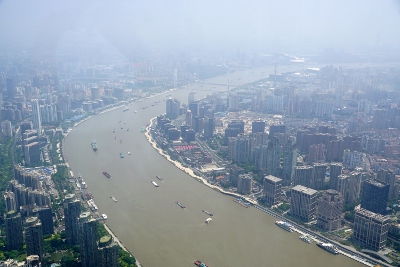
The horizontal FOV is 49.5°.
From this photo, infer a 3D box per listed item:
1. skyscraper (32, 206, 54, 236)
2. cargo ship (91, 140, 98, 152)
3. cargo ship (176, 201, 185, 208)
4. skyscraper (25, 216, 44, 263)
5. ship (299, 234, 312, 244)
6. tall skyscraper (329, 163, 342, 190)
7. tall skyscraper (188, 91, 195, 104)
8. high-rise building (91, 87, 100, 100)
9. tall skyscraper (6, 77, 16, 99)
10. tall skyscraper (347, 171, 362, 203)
[{"bbox_3d":[-396.250,221.690,1099.900,41.610,65.210,20.810,-7,17,-25],"label":"skyscraper"},{"bbox_3d":[-436.470,52.010,1802.620,18.000,21.000,96.000,-4,16,-15],"label":"cargo ship"},{"bbox_3d":[-60.110,214.830,1315.640,9.500,8.000,46.000,-8,17,-29],"label":"cargo ship"},{"bbox_3d":[-372.200,241.800,977.800,32.200,107.600,28.000,-6,17,-23],"label":"skyscraper"},{"bbox_3d":[261.410,263.890,1074.100,9.500,8.500,38.000,-11,19,-36],"label":"ship"},{"bbox_3d":[437.290,139.540,1391.820,30.820,83.660,23.110,5,16,16],"label":"tall skyscraper"},{"bbox_3d":[-50.800,-213.800,2687.000,30.700,93.100,32.000,3,16,10],"label":"tall skyscraper"},{"bbox_3d":[-732.830,-281.000,3036.240,44.000,84.000,28.000,0,15,0],"label":"high-rise building"},{"bbox_3d":[-1343.250,-325.350,3078.760,45.000,141.000,38.000,0,15,0],"label":"tall skyscraper"},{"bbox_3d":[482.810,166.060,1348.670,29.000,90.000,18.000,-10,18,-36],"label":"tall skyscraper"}]

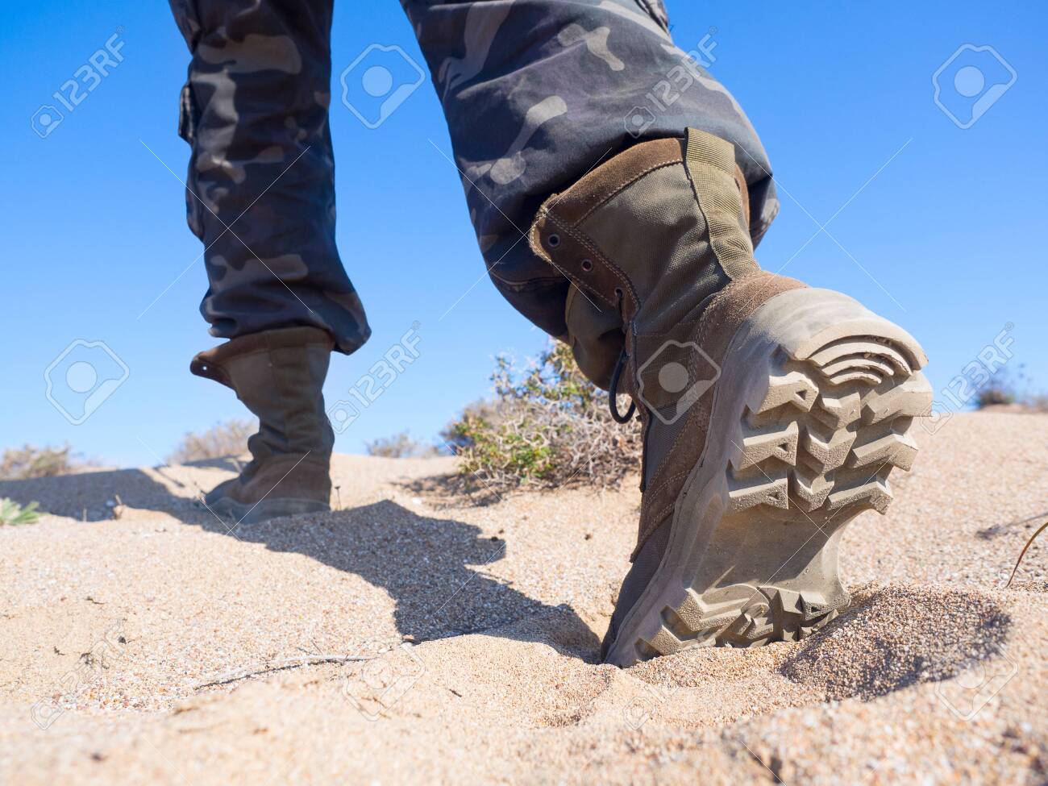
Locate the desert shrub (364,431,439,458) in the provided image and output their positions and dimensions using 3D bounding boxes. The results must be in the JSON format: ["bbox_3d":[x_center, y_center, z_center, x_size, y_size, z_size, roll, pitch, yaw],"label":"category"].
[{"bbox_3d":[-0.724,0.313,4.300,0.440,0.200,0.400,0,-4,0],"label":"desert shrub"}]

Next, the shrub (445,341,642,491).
[{"bbox_3d":[0.087,0.050,1.900,0.560,0.410,0.500,0,-2,0],"label":"shrub"}]

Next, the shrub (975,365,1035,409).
[{"bbox_3d":[3.641,-0.046,5.500,0.470,0.340,0.440,0,-2,0],"label":"shrub"}]

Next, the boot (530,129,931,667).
[{"bbox_3d":[0.111,0.012,0.486,0.125,0.265,0.300,2,-47,-6],"label":"boot"}]

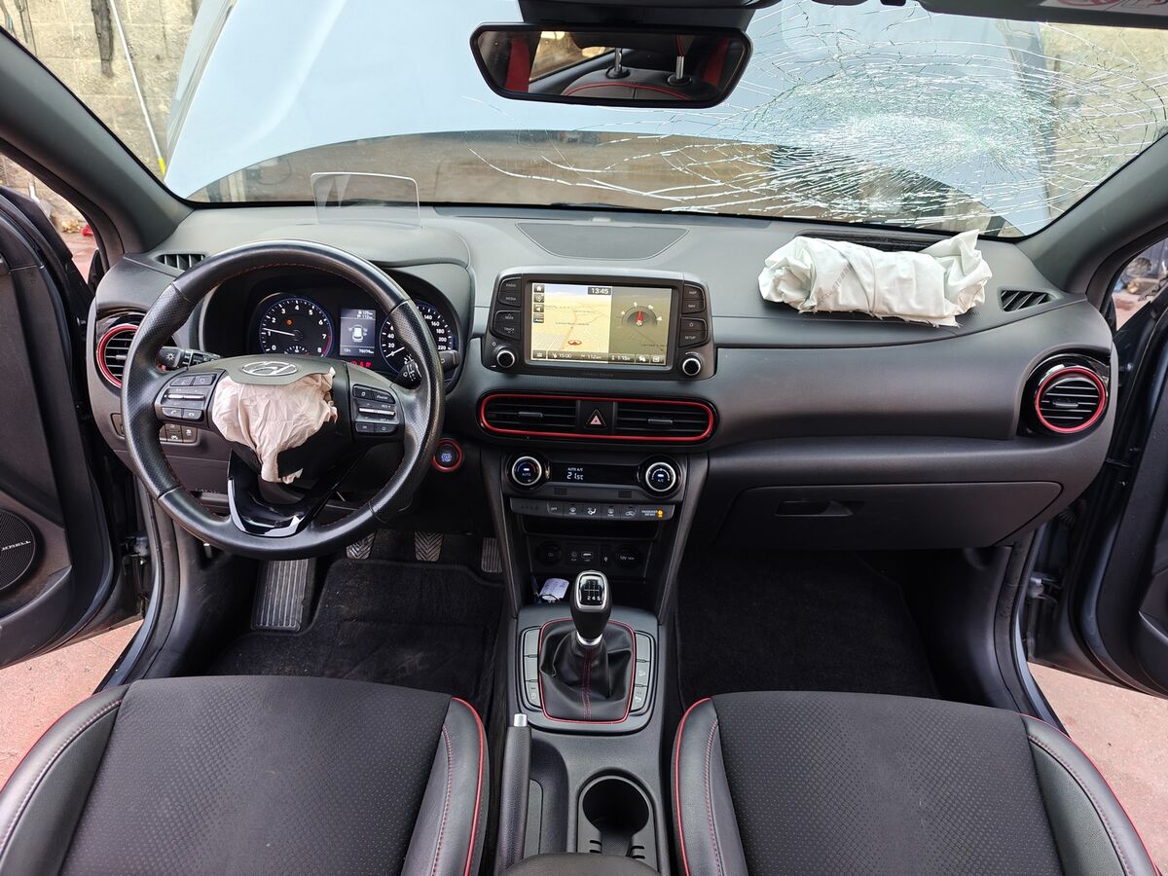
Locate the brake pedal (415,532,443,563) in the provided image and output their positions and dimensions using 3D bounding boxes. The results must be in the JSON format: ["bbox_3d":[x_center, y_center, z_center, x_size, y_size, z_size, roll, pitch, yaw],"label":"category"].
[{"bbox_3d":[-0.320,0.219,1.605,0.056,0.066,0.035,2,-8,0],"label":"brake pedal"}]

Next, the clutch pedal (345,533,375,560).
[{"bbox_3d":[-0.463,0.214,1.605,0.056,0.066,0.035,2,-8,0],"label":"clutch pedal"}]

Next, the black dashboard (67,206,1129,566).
[{"bbox_3d":[0.020,-0.101,1.230,1.410,0.455,0.470,2,24,0],"label":"black dashboard"}]

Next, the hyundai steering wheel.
[{"bbox_3d":[-0.346,-0.044,0.917,0.370,0.370,0.110,5,-2,0],"label":"hyundai steering wheel"}]

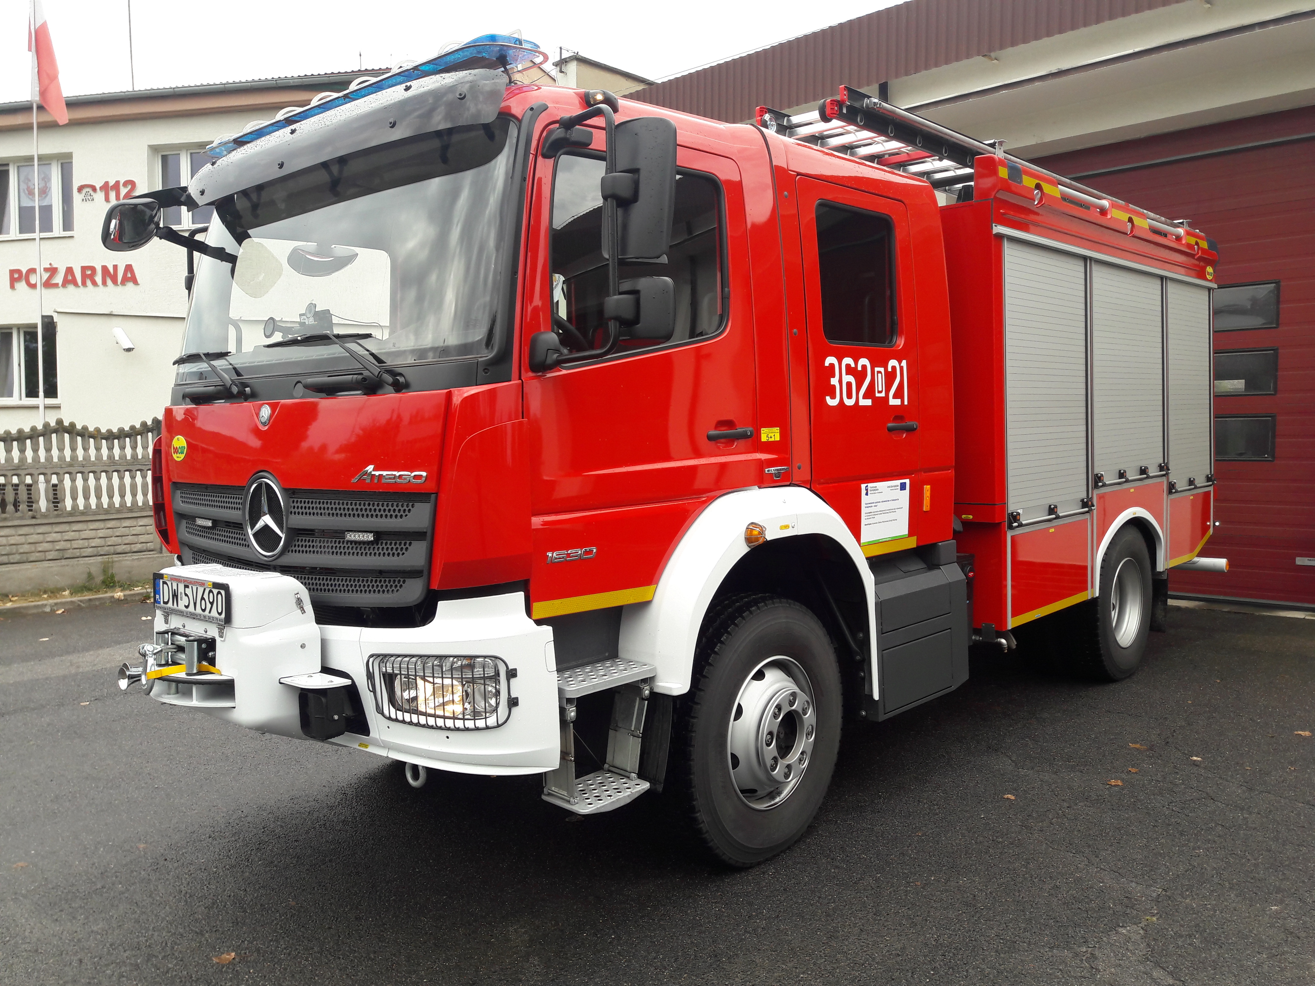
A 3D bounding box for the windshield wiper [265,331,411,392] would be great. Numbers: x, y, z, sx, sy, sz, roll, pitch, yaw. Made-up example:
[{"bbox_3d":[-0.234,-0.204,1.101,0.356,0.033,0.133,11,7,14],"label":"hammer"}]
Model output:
[{"bbox_3d":[-1.071,-0.422,3.502,0.820,0.200,0.090,1,5,39],"label":"windshield wiper"}]

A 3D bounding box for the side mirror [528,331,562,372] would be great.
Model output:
[{"bbox_3d":[-0.326,-0.420,3.205,0.090,0.122,0.100,2,5,42],"label":"side mirror"}]

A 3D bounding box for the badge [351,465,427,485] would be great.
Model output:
[{"bbox_3d":[-0.848,-0.058,3.339,0.410,0.058,0.015,1,5,39],"label":"badge"}]

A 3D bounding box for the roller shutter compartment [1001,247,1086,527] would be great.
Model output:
[{"bbox_3d":[2.167,-0.624,6.022,0.140,1.470,1.160,2,5,42],"label":"roller shutter compartment"}]

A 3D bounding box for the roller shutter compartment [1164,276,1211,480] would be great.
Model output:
[{"bbox_3d":[3.761,-0.747,7.642,0.140,1.440,0.980,2,5,42],"label":"roller shutter compartment"}]

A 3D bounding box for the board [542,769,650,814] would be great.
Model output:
[{"bbox_3d":[-0.203,1.008,3.570,0.215,0.045,0.345,2,5,42],"label":"board"}]

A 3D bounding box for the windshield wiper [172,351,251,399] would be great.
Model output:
[{"bbox_3d":[-1.762,-0.450,4.175,0.090,0.190,0.780,-5,5,-41],"label":"windshield wiper"}]

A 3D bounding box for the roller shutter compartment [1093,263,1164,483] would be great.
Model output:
[{"bbox_3d":[2.932,-0.721,6.738,0.140,1.330,1.270,2,5,42],"label":"roller shutter compartment"}]

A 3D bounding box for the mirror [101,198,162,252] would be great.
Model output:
[{"bbox_3d":[-2.114,-1.074,4.270,0.110,0.220,0.250,21,15,29],"label":"mirror"}]

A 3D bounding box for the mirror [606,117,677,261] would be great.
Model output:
[{"bbox_3d":[-0.043,-0.888,3.100,0.215,0.405,0.110,0,4,27],"label":"mirror"}]

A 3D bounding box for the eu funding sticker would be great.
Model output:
[{"bbox_3d":[1.024,0.084,4.767,0.010,0.272,0.413,2,5,42],"label":"eu funding sticker"}]

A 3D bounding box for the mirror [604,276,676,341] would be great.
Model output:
[{"bbox_3d":[-0.059,-0.541,3.126,0.240,0.185,0.110,0,4,31],"label":"mirror"}]

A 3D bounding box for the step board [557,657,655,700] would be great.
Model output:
[{"bbox_3d":[-0.222,0.615,3.537,0.220,0.040,0.420,2,5,42],"label":"step board"}]

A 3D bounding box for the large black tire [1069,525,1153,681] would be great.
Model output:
[{"bbox_3d":[3.002,0.721,7.071,0.290,1.030,1.030,2,5,42],"label":"large black tire"}]

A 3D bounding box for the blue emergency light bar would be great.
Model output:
[{"bbox_3d":[-1.124,-1.404,3.965,1.870,0.130,0.310,2,5,42],"label":"blue emergency light bar"}]

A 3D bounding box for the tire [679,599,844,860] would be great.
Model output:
[{"bbox_3d":[0.372,0.940,4.250,0.290,1.030,1.030,1,5,41],"label":"tire"}]

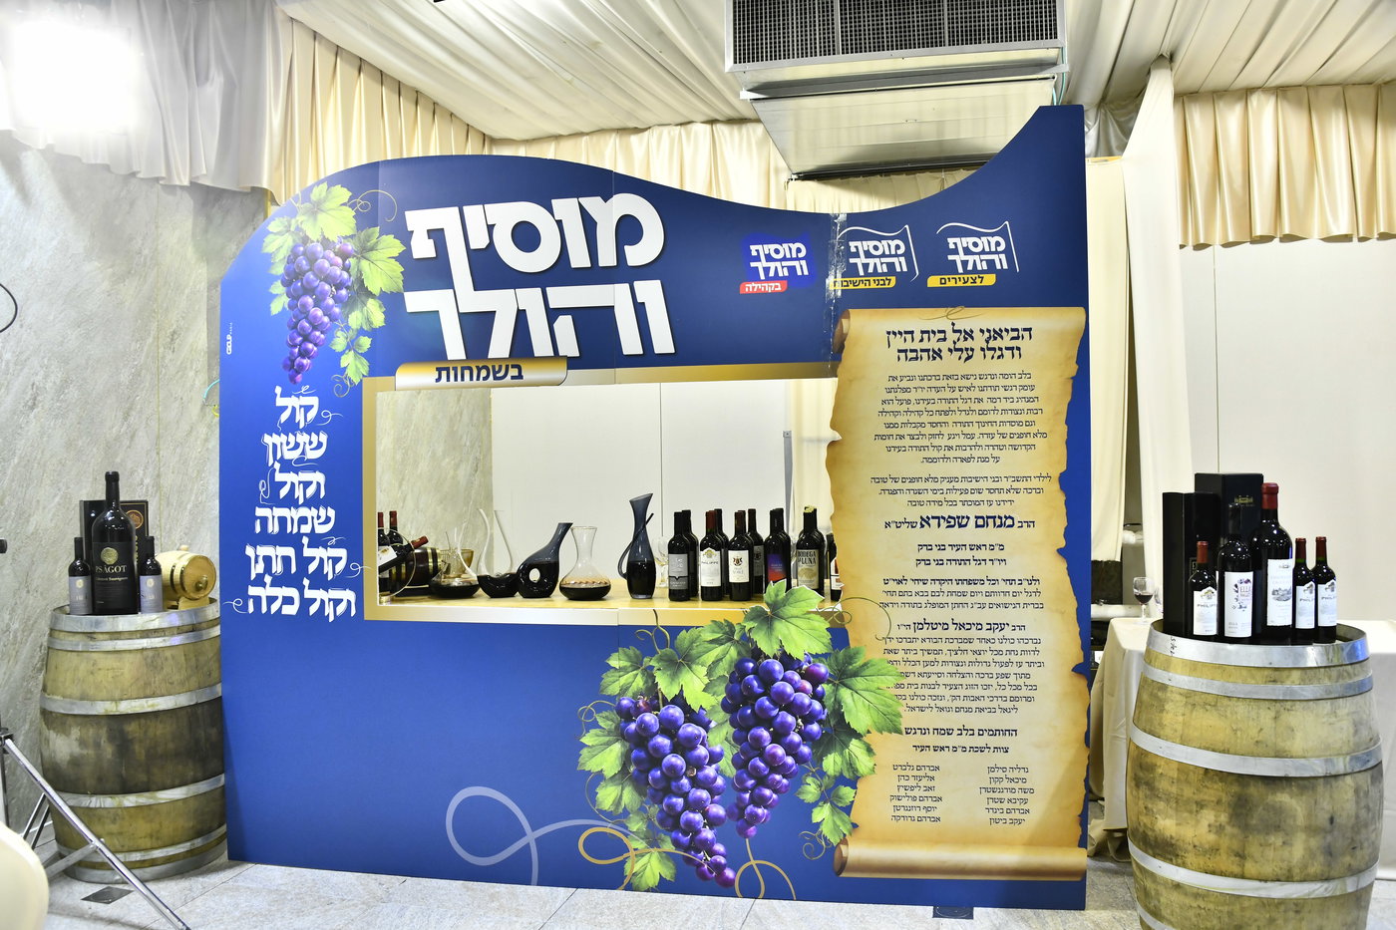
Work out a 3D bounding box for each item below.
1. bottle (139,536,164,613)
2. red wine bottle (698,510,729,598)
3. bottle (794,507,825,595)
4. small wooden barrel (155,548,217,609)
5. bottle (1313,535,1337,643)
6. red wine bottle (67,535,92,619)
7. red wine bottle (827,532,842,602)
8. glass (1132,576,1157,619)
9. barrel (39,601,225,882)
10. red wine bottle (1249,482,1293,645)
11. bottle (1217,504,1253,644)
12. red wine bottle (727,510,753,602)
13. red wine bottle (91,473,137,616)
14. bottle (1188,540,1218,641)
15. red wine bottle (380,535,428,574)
[{"bbox_3d":[-1.918,0.398,3.810,0.075,0.298,0.075,0,0,-27],"label":"bottle"},{"bbox_3d":[0.048,0.310,3.690,0.075,0.303,0.075,0,0,8],"label":"red wine bottle"},{"bbox_3d":[0.373,0.303,3.645,0.077,0.298,0.077,-1,0,6],"label":"bottle"},{"bbox_3d":[-1.941,0.431,4.055,0.230,0.236,0.187,-1,0,17],"label":"small wooden barrel"},{"bbox_3d":[1.744,0.348,3.030,0.075,0.300,0.075,0,0,-14],"label":"bottle"},{"bbox_3d":[-2.167,0.402,3.810,0.075,0.298,0.075,0,0,-30],"label":"red wine bottle"},{"bbox_3d":[0.462,0.321,3.626,0.068,0.262,0.068,-1,0,7],"label":"red wine bottle"},{"bbox_3d":[1.874,0.569,4.560,0.087,0.195,0.087,-1,0,23],"label":"glass"},{"bbox_3d":[-2.063,0.989,4.023,0.700,0.950,0.700,-1,0,-28],"label":"barrel"},{"bbox_3d":[1.573,0.275,2.980,0.120,0.453,0.120,0,0,-4],"label":"red wine bottle"},{"bbox_3d":[1.458,0.306,2.944,0.095,0.398,0.095,-1,0,-3],"label":"bottle"},{"bbox_3d":[0.141,0.306,3.679,0.076,0.298,0.076,-1,0,2],"label":"red wine bottle"},{"bbox_3d":[-2.074,0.288,3.858,0.150,0.527,0.150,-1,0,-16],"label":"red wine bottle"},{"bbox_3d":[1.369,0.356,2.940,0.075,0.300,0.075,0,0,-2],"label":"bottle"},{"bbox_3d":[-1.099,0.329,3.870,0.300,0.075,0.075,-25,0,6],"label":"red wine bottle"}]

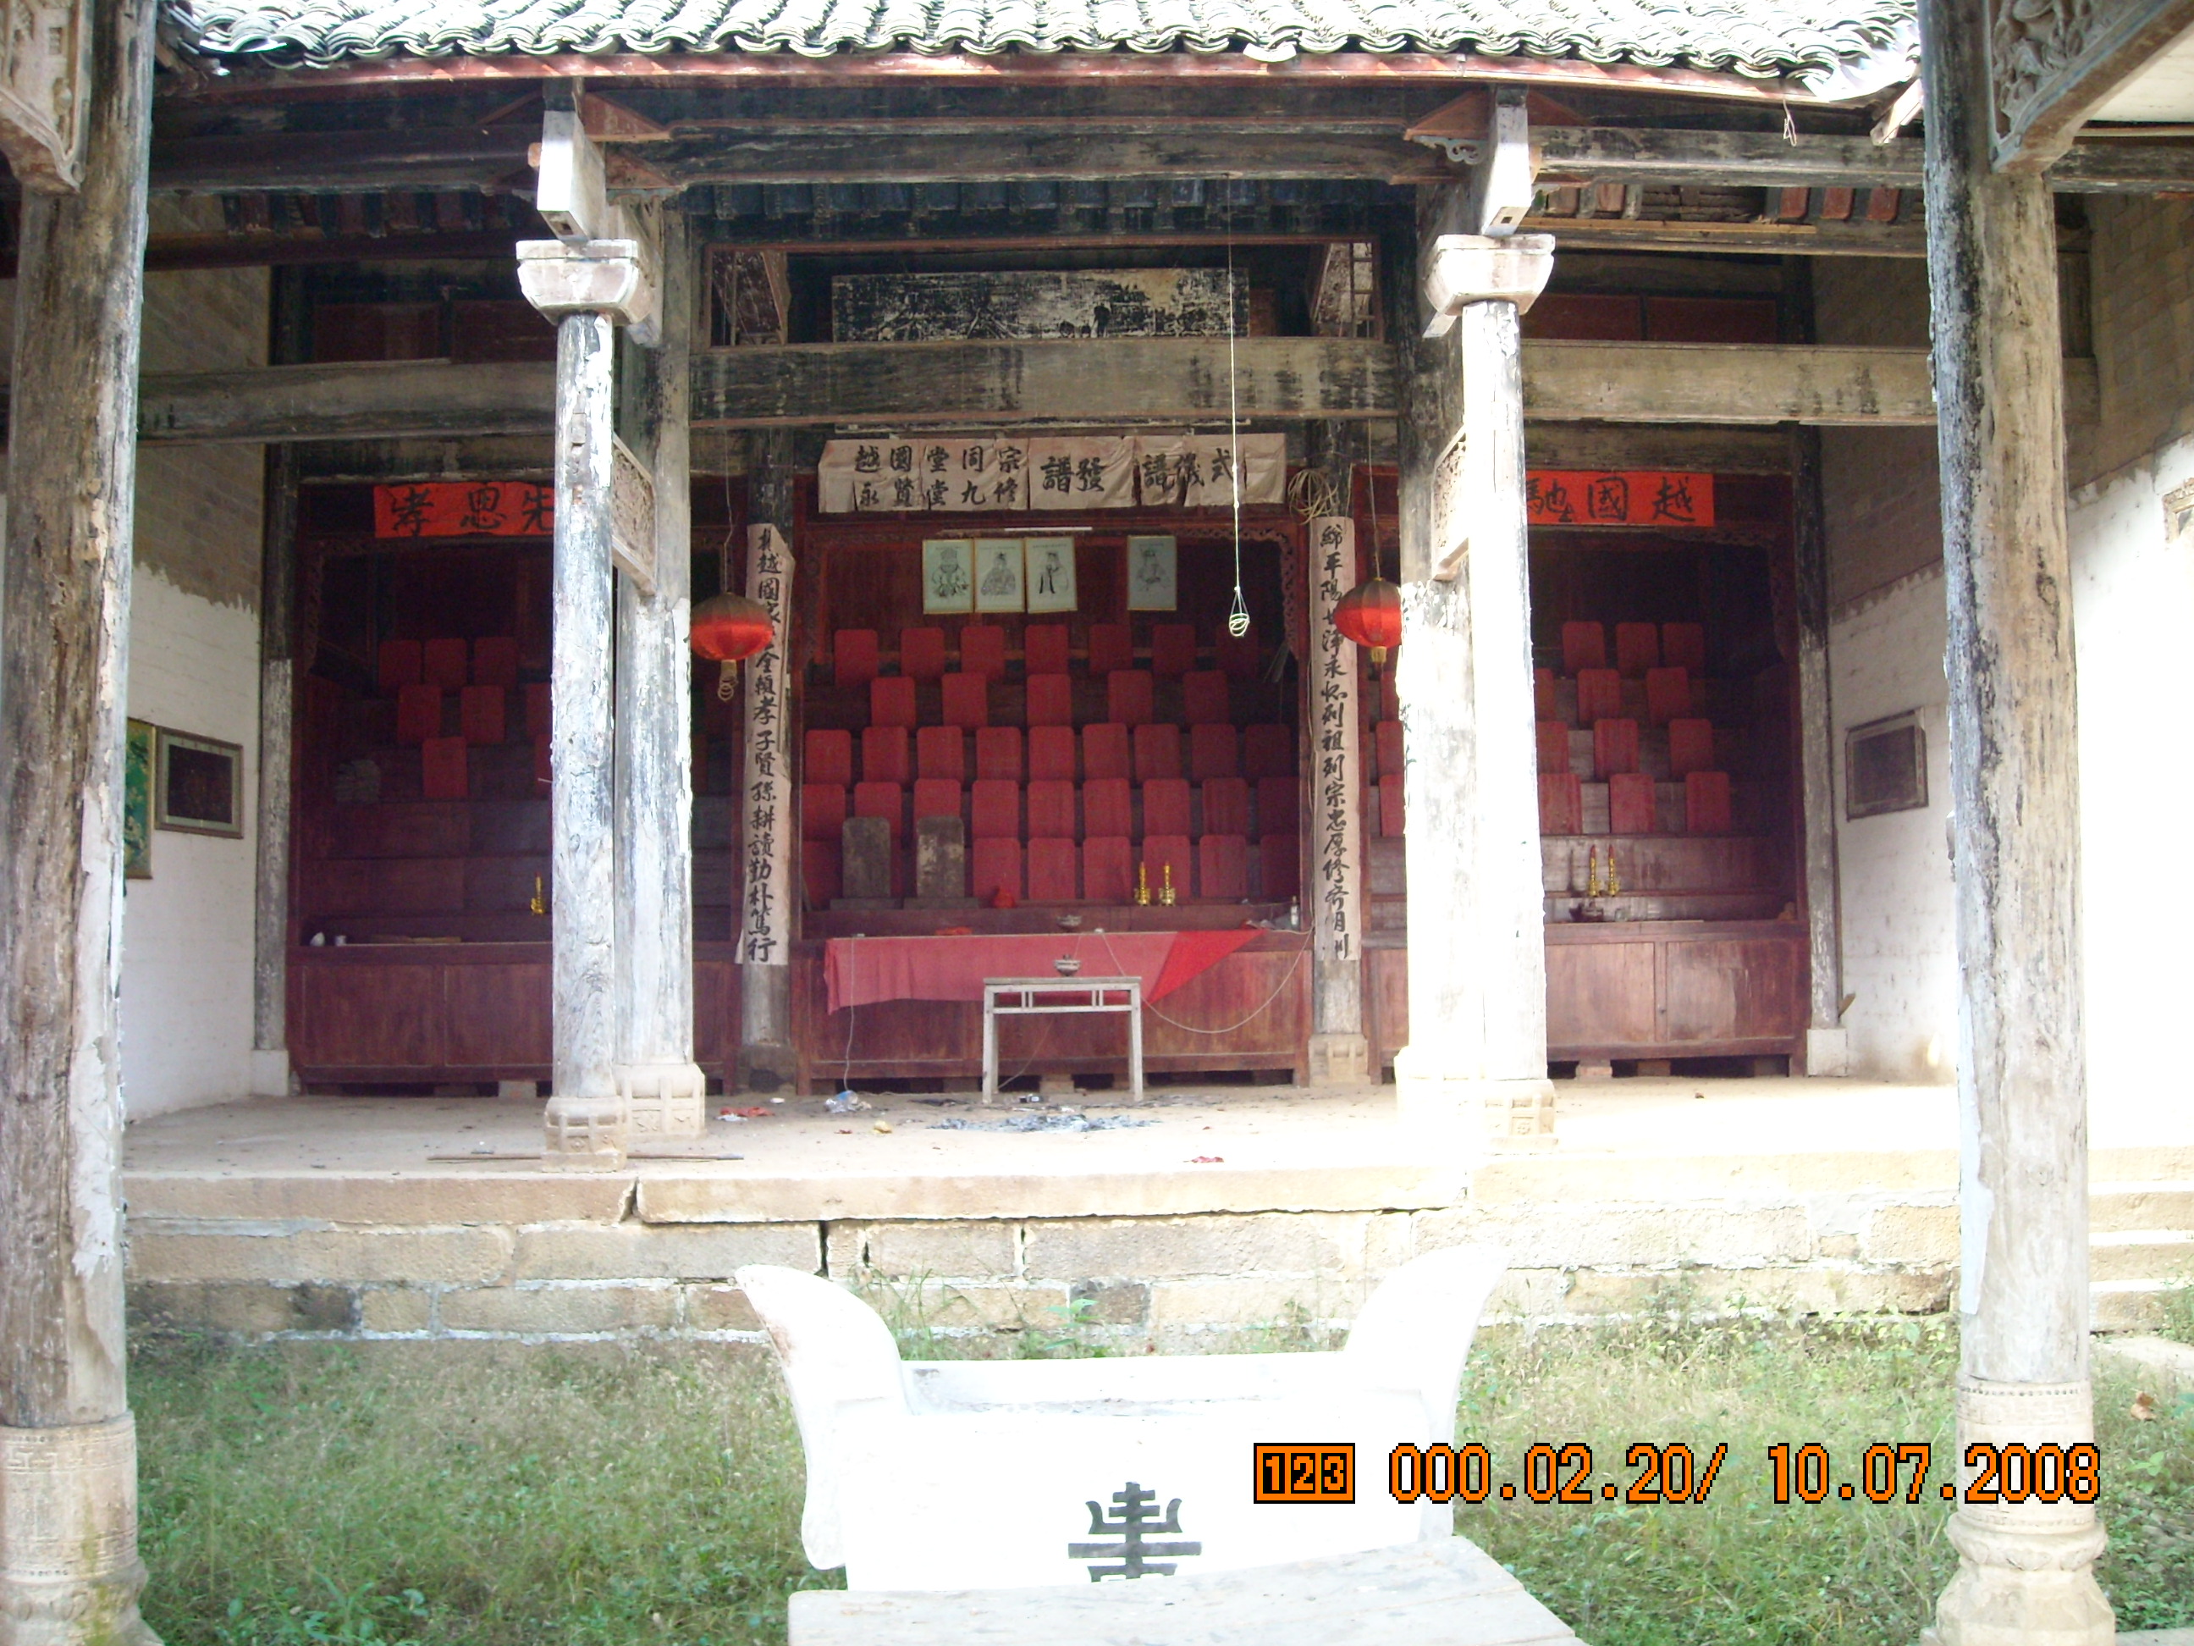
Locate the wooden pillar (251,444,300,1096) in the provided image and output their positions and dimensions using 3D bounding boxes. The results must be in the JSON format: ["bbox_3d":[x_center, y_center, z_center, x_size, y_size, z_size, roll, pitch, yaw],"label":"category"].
[{"bbox_3d":[-5.922,-0.463,16.107,0.280,4.851,0.280,-1,-4,-1],"label":"wooden pillar"}]

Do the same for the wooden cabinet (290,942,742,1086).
[{"bbox_3d":[-4.150,1.411,16.153,3.241,1.079,0.550,-1,-4,-1],"label":"wooden cabinet"}]

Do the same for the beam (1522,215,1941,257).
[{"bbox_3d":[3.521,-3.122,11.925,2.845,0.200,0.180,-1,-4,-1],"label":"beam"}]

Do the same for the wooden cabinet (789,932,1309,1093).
[{"bbox_3d":[-0.331,1.358,15.962,3.627,1.087,0.779,-1,-4,-1],"label":"wooden cabinet"}]

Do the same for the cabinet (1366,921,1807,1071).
[{"bbox_3d":[3.530,1.310,16.280,3.203,1.133,0.550,-1,-4,-1],"label":"cabinet"}]

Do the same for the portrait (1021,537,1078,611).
[{"bbox_3d":[-0.382,-2.055,18.425,0.446,0.628,0.031,-1,-4,-1],"label":"portrait"}]

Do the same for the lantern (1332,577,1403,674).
[{"bbox_3d":[1.714,-1.207,13.521,0.534,0.580,0.534,-1,-4,-1],"label":"lantern"}]

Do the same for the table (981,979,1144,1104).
[{"bbox_3d":[-0.223,1.417,14.665,1.015,0.789,1.025,-1,-4,-1],"label":"table"}]

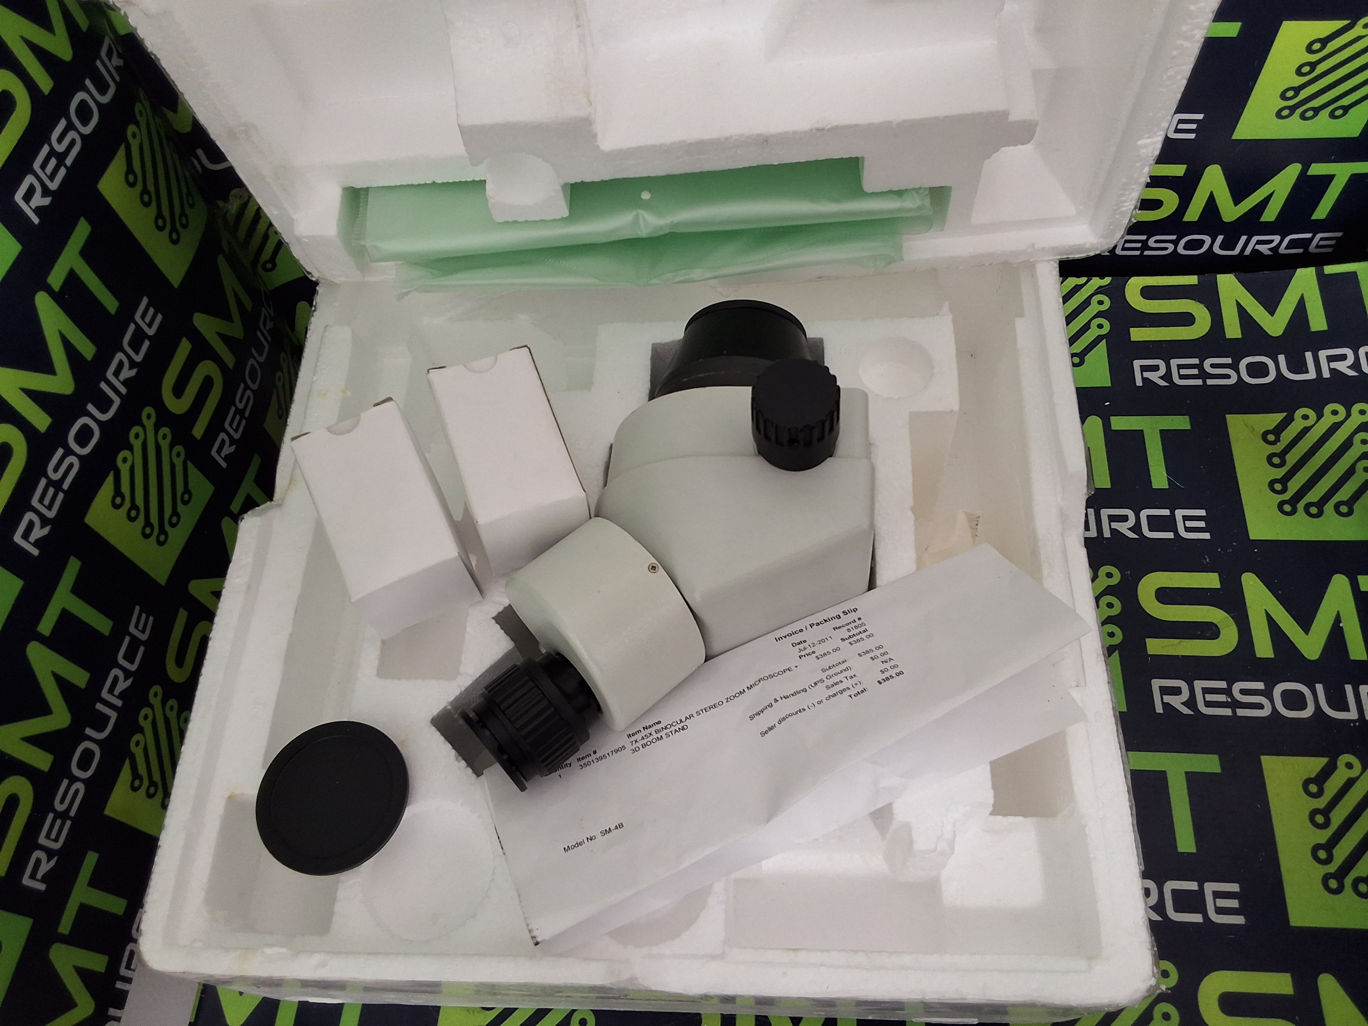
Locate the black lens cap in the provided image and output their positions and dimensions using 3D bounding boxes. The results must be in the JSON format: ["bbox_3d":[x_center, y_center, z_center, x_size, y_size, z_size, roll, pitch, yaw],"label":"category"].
[{"bbox_3d":[-0.126,0.104,0.399,0.057,0.008,0.057,-2,62,3],"label":"black lens cap"}]

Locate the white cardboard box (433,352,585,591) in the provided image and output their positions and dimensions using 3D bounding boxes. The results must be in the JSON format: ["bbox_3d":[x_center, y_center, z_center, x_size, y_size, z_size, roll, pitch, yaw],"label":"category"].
[{"bbox_3d":[-0.069,-0.021,0.443,0.041,0.041,0.075,-17,60,-12],"label":"white cardboard box"}]

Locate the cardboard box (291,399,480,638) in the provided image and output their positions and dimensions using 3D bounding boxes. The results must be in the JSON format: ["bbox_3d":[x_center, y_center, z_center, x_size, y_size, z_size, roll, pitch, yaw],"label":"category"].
[{"bbox_3d":[-0.115,0.003,0.432,0.041,0.041,0.075,-24,65,-9],"label":"cardboard box"}]

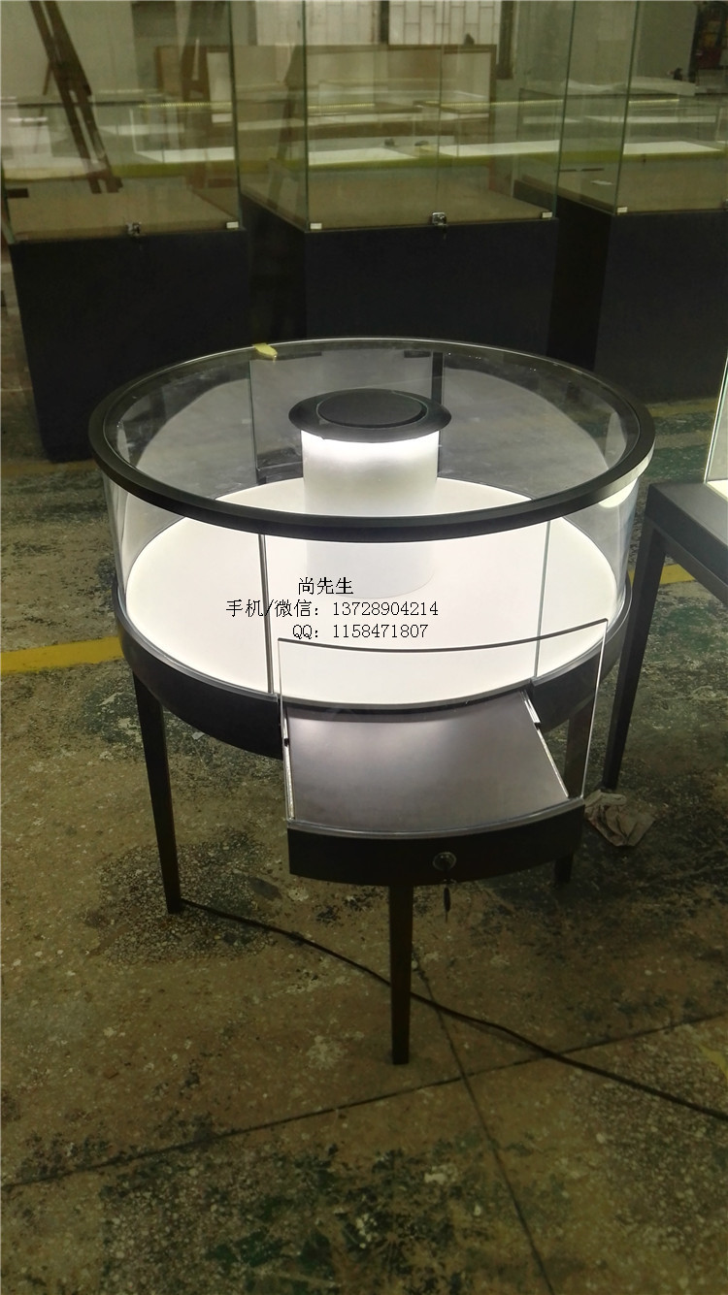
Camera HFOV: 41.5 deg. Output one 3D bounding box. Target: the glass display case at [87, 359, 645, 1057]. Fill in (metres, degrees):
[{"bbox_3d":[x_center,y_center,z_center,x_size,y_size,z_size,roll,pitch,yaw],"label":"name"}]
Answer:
[{"bbox_3d":[0.026,0.119,1.669,0.854,1.033,1.145,-4,32,-6],"label":"glass display case"}]

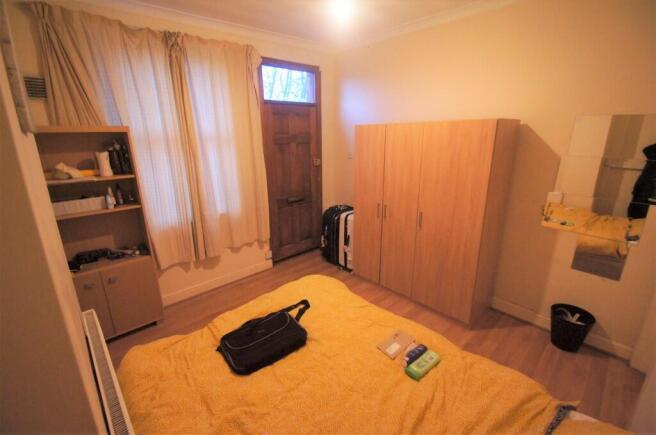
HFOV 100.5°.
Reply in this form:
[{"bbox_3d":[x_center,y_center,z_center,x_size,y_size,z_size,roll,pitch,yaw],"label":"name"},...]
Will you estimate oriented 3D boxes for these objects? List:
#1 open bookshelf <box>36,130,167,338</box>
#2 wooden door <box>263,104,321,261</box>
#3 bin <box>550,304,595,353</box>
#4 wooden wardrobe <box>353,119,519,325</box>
[{"bbox_3d":[-1.935,0.186,2.229,0.741,1.758,0.277,-14,20,-40],"label":"open bookshelf"},{"bbox_3d":[-0.460,-0.469,3.910,0.877,2.117,0.050,-14,20,-40],"label":"wooden door"},{"bbox_3d":[1.929,0.900,2.186,0.267,0.301,0.267,-14,20,-40],"label":"bin"},{"bbox_3d":[0.969,-0.041,2.894,0.494,1.778,1.437,-13,19,-39],"label":"wooden wardrobe"}]

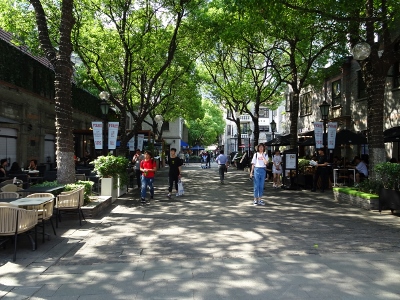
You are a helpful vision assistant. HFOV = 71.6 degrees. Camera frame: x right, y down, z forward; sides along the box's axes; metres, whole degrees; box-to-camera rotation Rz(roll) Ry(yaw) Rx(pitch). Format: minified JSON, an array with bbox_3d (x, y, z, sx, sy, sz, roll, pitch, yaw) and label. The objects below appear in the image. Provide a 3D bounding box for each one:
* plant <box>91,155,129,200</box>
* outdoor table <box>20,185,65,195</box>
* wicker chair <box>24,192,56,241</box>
[{"bbox_3d":[-2.980,0.924,9.400,0.800,1.470,1.900,0,-1,-5],"label":"plant"},{"bbox_3d":[-3.420,1.210,6.000,0.700,0.730,0.820,0,-1,-11],"label":"outdoor table"},{"bbox_3d":[-2.870,1.178,4.900,0.570,0.780,0.570,0,-1,-3],"label":"wicker chair"}]

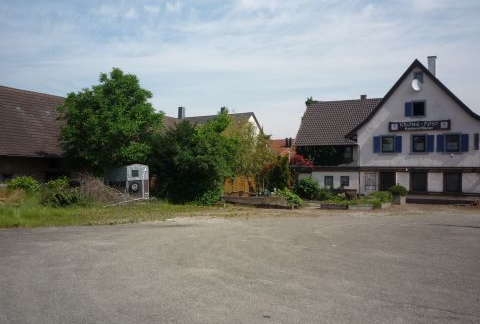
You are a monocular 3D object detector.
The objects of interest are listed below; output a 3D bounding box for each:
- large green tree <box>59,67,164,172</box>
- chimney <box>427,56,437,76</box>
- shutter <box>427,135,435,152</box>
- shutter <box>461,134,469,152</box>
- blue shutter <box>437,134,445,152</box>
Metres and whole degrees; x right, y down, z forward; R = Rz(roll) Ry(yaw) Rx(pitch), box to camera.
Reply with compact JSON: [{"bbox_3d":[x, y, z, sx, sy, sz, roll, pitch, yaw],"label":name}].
[{"bbox_3d":[-9.923,-2.057,34.000,7.700,9.600,7.300,0,-1,0],"label":"large green tree"},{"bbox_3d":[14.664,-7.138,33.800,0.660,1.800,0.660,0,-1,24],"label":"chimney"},{"bbox_3d":[12.477,-1.177,29.016,0.480,1.130,0.050,0,-1,28],"label":"shutter"},{"bbox_3d":[14.256,-1.171,28.088,0.480,1.130,0.050,0,-1,28],"label":"shutter"},{"bbox_3d":[13.591,-1.216,29.986,0.440,1.180,0.060,0,-1,24],"label":"blue shutter"}]

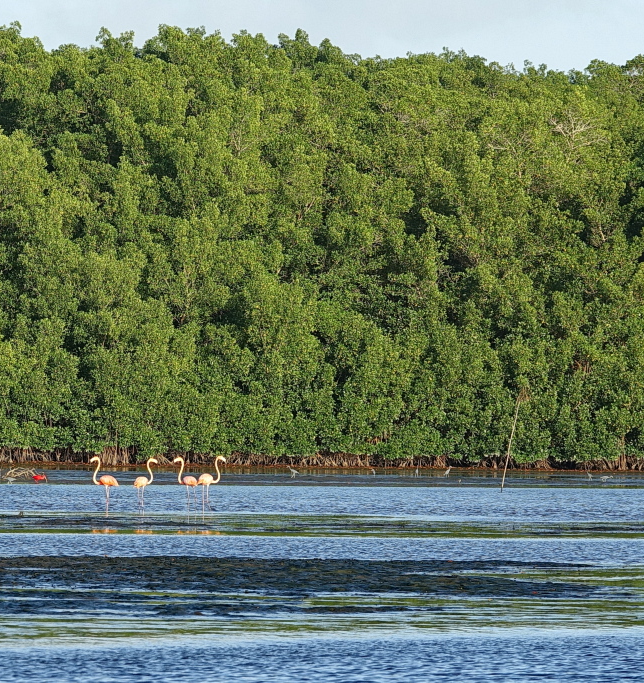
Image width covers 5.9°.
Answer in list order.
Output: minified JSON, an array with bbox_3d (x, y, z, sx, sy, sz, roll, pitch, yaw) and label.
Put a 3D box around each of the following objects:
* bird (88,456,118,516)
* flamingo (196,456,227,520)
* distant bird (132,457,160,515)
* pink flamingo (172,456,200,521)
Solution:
[{"bbox_3d":[-4.438,2.979,128.500,0.590,1.250,0.250,0,-1,5],"label":"bird"},{"bbox_3d":[-2.226,3.002,127.500,0.580,1.330,0.250,0,-1,-8],"label":"flamingo"},{"bbox_3d":[-3.589,2.979,128.500,0.540,1.220,0.250,0,-1,-22],"label":"distant bird"},{"bbox_3d":[-2.758,3.007,127.500,0.540,1.320,0.250,0,-1,20],"label":"pink flamingo"}]

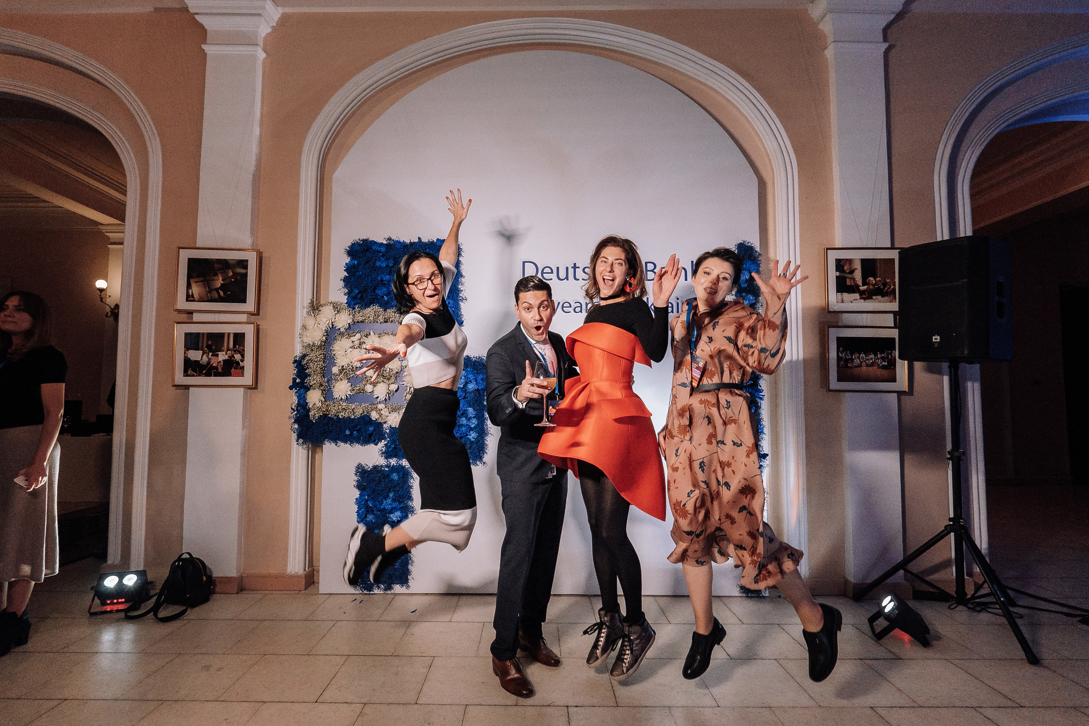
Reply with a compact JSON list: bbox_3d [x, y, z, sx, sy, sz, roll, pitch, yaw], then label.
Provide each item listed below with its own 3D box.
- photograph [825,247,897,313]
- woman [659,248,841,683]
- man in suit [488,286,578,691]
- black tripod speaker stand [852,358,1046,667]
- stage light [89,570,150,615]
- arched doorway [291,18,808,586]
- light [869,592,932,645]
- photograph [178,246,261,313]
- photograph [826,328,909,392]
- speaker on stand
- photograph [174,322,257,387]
[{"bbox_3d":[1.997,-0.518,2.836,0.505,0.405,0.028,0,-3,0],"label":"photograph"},{"bbox_3d":[0.842,0.377,1.806,0.630,1.691,0.460,-2,-4,32],"label":"woman"},{"bbox_3d":[-0.032,0.491,2.036,0.470,1.770,0.420,2,-4,-26],"label":"man in suit"},{"bbox_3d":[2.366,0.706,2.608,0.770,1.420,0.770,2,-4,-31],"label":"black tripod speaker stand"},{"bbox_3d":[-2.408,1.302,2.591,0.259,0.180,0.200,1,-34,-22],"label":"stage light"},{"bbox_3d":[0.031,-0.428,3.029,3.240,3.720,0.260,0,-3,0],"label":"arched doorway"},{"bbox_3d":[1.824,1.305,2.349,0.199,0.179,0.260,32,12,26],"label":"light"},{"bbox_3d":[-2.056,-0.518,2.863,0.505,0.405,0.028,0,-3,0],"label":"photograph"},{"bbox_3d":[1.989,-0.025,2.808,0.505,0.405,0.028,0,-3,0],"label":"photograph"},{"bbox_3d":[2.367,0.377,2.627,0.770,2.080,0.770,2,-4,-31],"label":"speaker on stand"},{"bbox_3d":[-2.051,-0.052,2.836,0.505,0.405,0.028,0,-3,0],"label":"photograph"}]

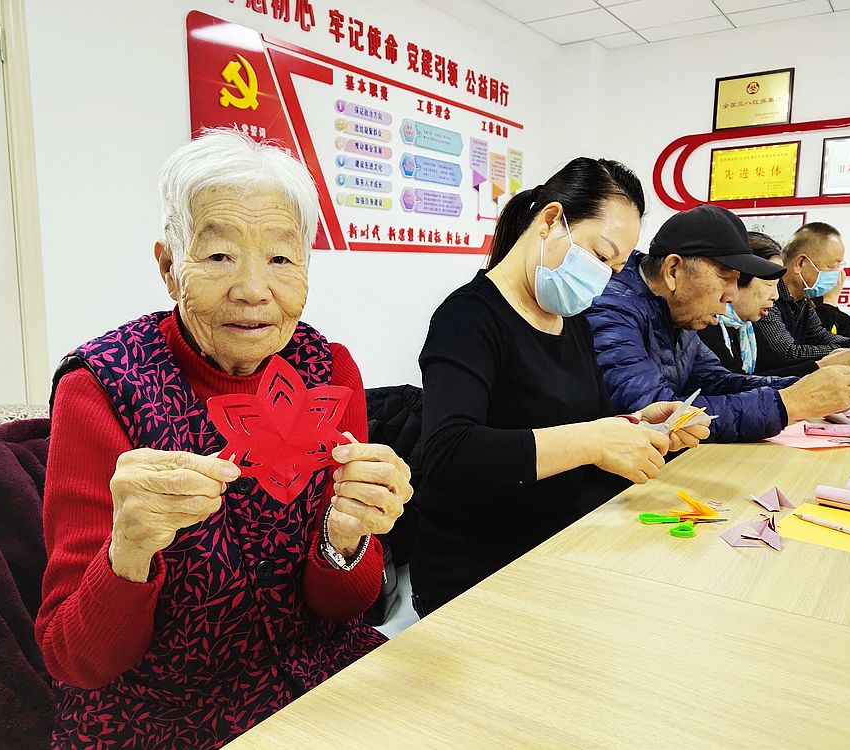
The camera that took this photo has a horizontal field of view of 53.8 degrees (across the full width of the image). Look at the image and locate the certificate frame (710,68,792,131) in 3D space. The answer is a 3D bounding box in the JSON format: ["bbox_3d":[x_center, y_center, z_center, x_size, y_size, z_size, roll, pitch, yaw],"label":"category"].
[{"bbox_3d":[2.199,-1.835,5.611,0.494,0.353,0.025,4,8,34],"label":"certificate frame"}]

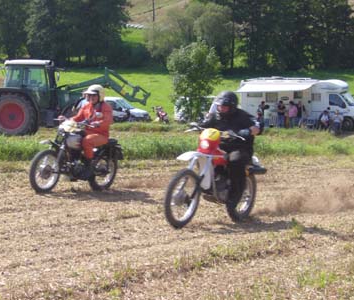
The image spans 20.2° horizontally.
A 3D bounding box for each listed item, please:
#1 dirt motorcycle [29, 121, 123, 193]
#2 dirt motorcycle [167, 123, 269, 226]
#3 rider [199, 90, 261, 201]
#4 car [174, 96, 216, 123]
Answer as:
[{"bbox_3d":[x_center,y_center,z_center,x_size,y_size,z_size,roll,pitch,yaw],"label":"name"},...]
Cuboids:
[{"bbox_3d":[-1.620,0.090,16.050,0.820,1.170,2.100,6,3,38],"label":"dirt motorcycle"},{"bbox_3d":[0.470,0.300,12.170,0.850,1.210,2.130,5,3,32],"label":"dirt motorcycle"},{"bbox_3d":[0.640,-0.020,12.250,0.780,1.380,0.780,5,5,32],"label":"rider"},{"bbox_3d":[1.900,-2.420,60.000,4.150,1.550,1.750,1,3,12],"label":"car"}]

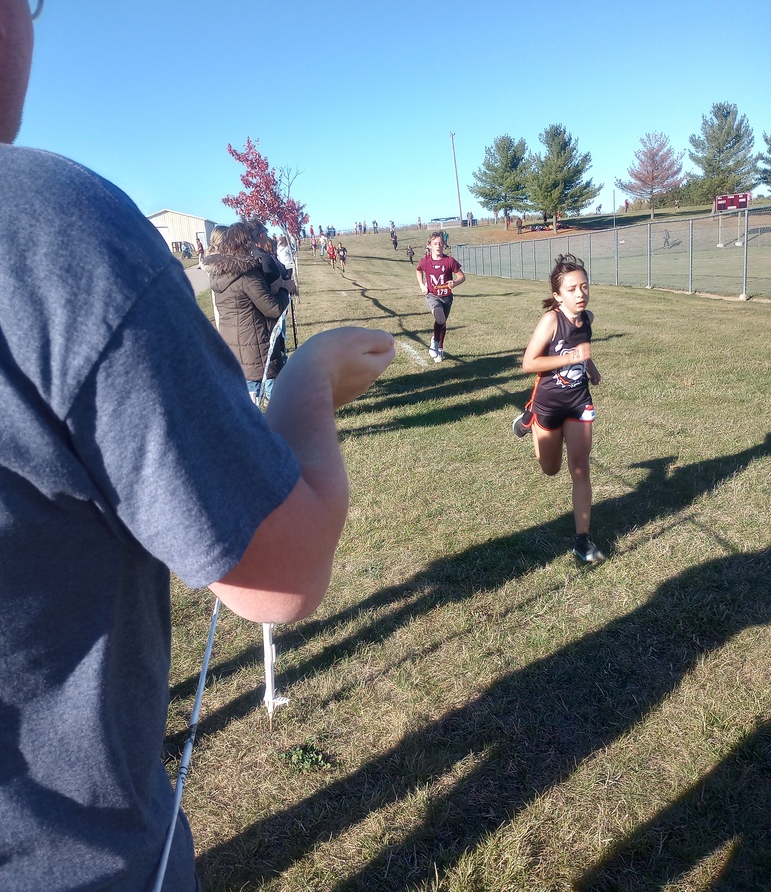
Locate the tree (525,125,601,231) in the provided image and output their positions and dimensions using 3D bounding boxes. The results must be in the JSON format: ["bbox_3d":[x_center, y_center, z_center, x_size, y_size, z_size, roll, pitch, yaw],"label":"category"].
[{"bbox_3d":[18.352,-27.597,86.000,8.300,10.811,8.000,-1,14,12],"label":"tree"}]

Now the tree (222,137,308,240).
[{"bbox_3d":[-2.918,-5.459,20.200,2.100,3.841,2.000,-6,14,-8],"label":"tree"}]

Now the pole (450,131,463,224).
[{"bbox_3d":[7.878,-29.541,92.000,0.500,10.292,0.400,-3,14,5],"label":"pole"}]

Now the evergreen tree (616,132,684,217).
[{"bbox_3d":[30.871,-31.512,97.000,8.200,9.725,8.000,0,14,18],"label":"evergreen tree"}]

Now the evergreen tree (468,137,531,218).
[{"bbox_3d":[12.203,-27.887,88.000,7.000,9.753,6.800,-2,14,8],"label":"evergreen tree"}]

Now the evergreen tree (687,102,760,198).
[{"bbox_3d":[37.596,-31.506,92.000,8.200,12.353,8.000,2,15,22],"label":"evergreen tree"}]

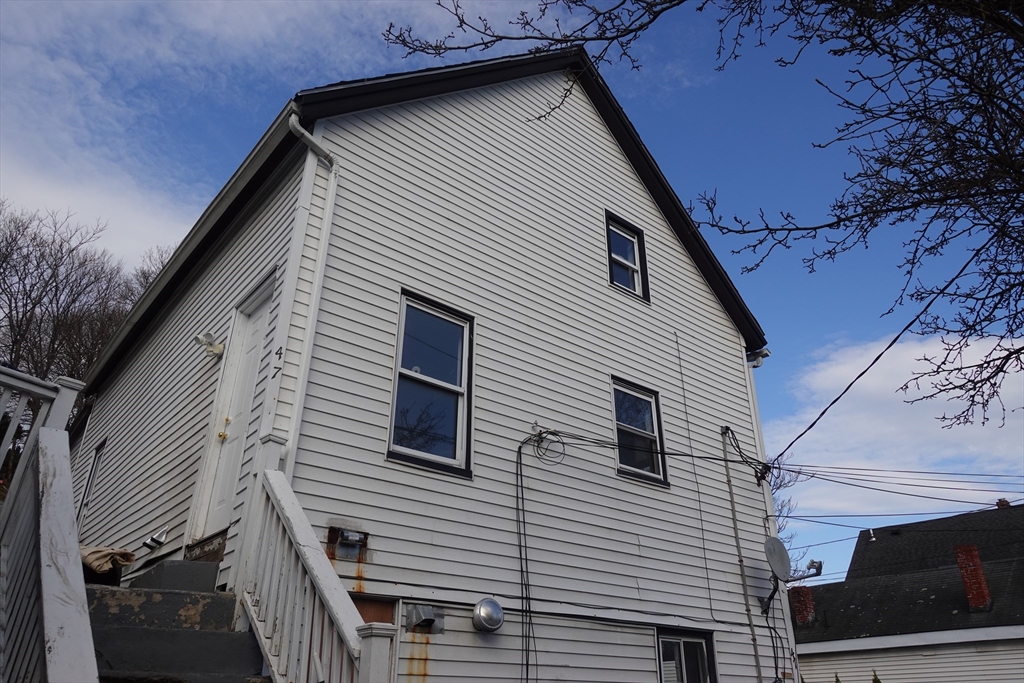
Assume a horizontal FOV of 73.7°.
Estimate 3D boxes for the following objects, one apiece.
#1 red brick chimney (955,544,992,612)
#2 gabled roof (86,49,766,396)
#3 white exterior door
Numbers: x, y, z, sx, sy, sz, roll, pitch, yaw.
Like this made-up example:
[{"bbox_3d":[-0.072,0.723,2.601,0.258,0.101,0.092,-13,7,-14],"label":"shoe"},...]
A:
[{"bbox_3d":[12.779,6.562,18.821,0.420,1.700,0.430,21,-34,-35],"label":"red brick chimney"},{"bbox_3d":[-1.569,-1.016,10.710,6.850,3.460,7.500,22,-35,-35],"label":"gabled roof"},{"bbox_3d":[-2.091,0.535,5.438,0.060,2.030,0.810,21,-34,-35],"label":"white exterior door"}]

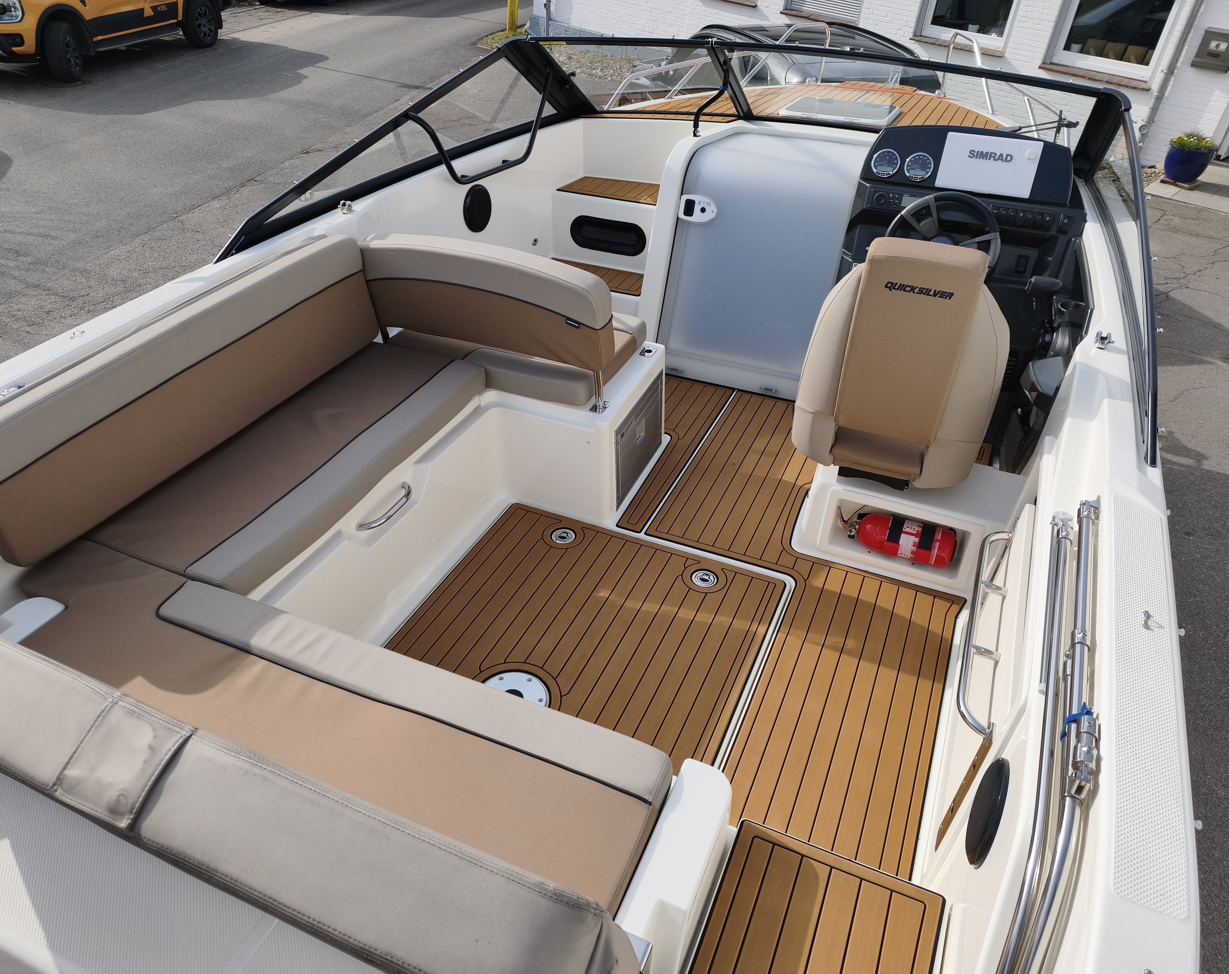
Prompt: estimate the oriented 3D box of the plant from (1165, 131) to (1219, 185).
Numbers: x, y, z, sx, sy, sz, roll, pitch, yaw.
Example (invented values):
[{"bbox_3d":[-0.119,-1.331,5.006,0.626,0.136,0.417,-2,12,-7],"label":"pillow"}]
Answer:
[{"bbox_3d":[6.447,-3.722,9.707,0.480,0.520,0.480,30,44,29],"label":"plant"}]

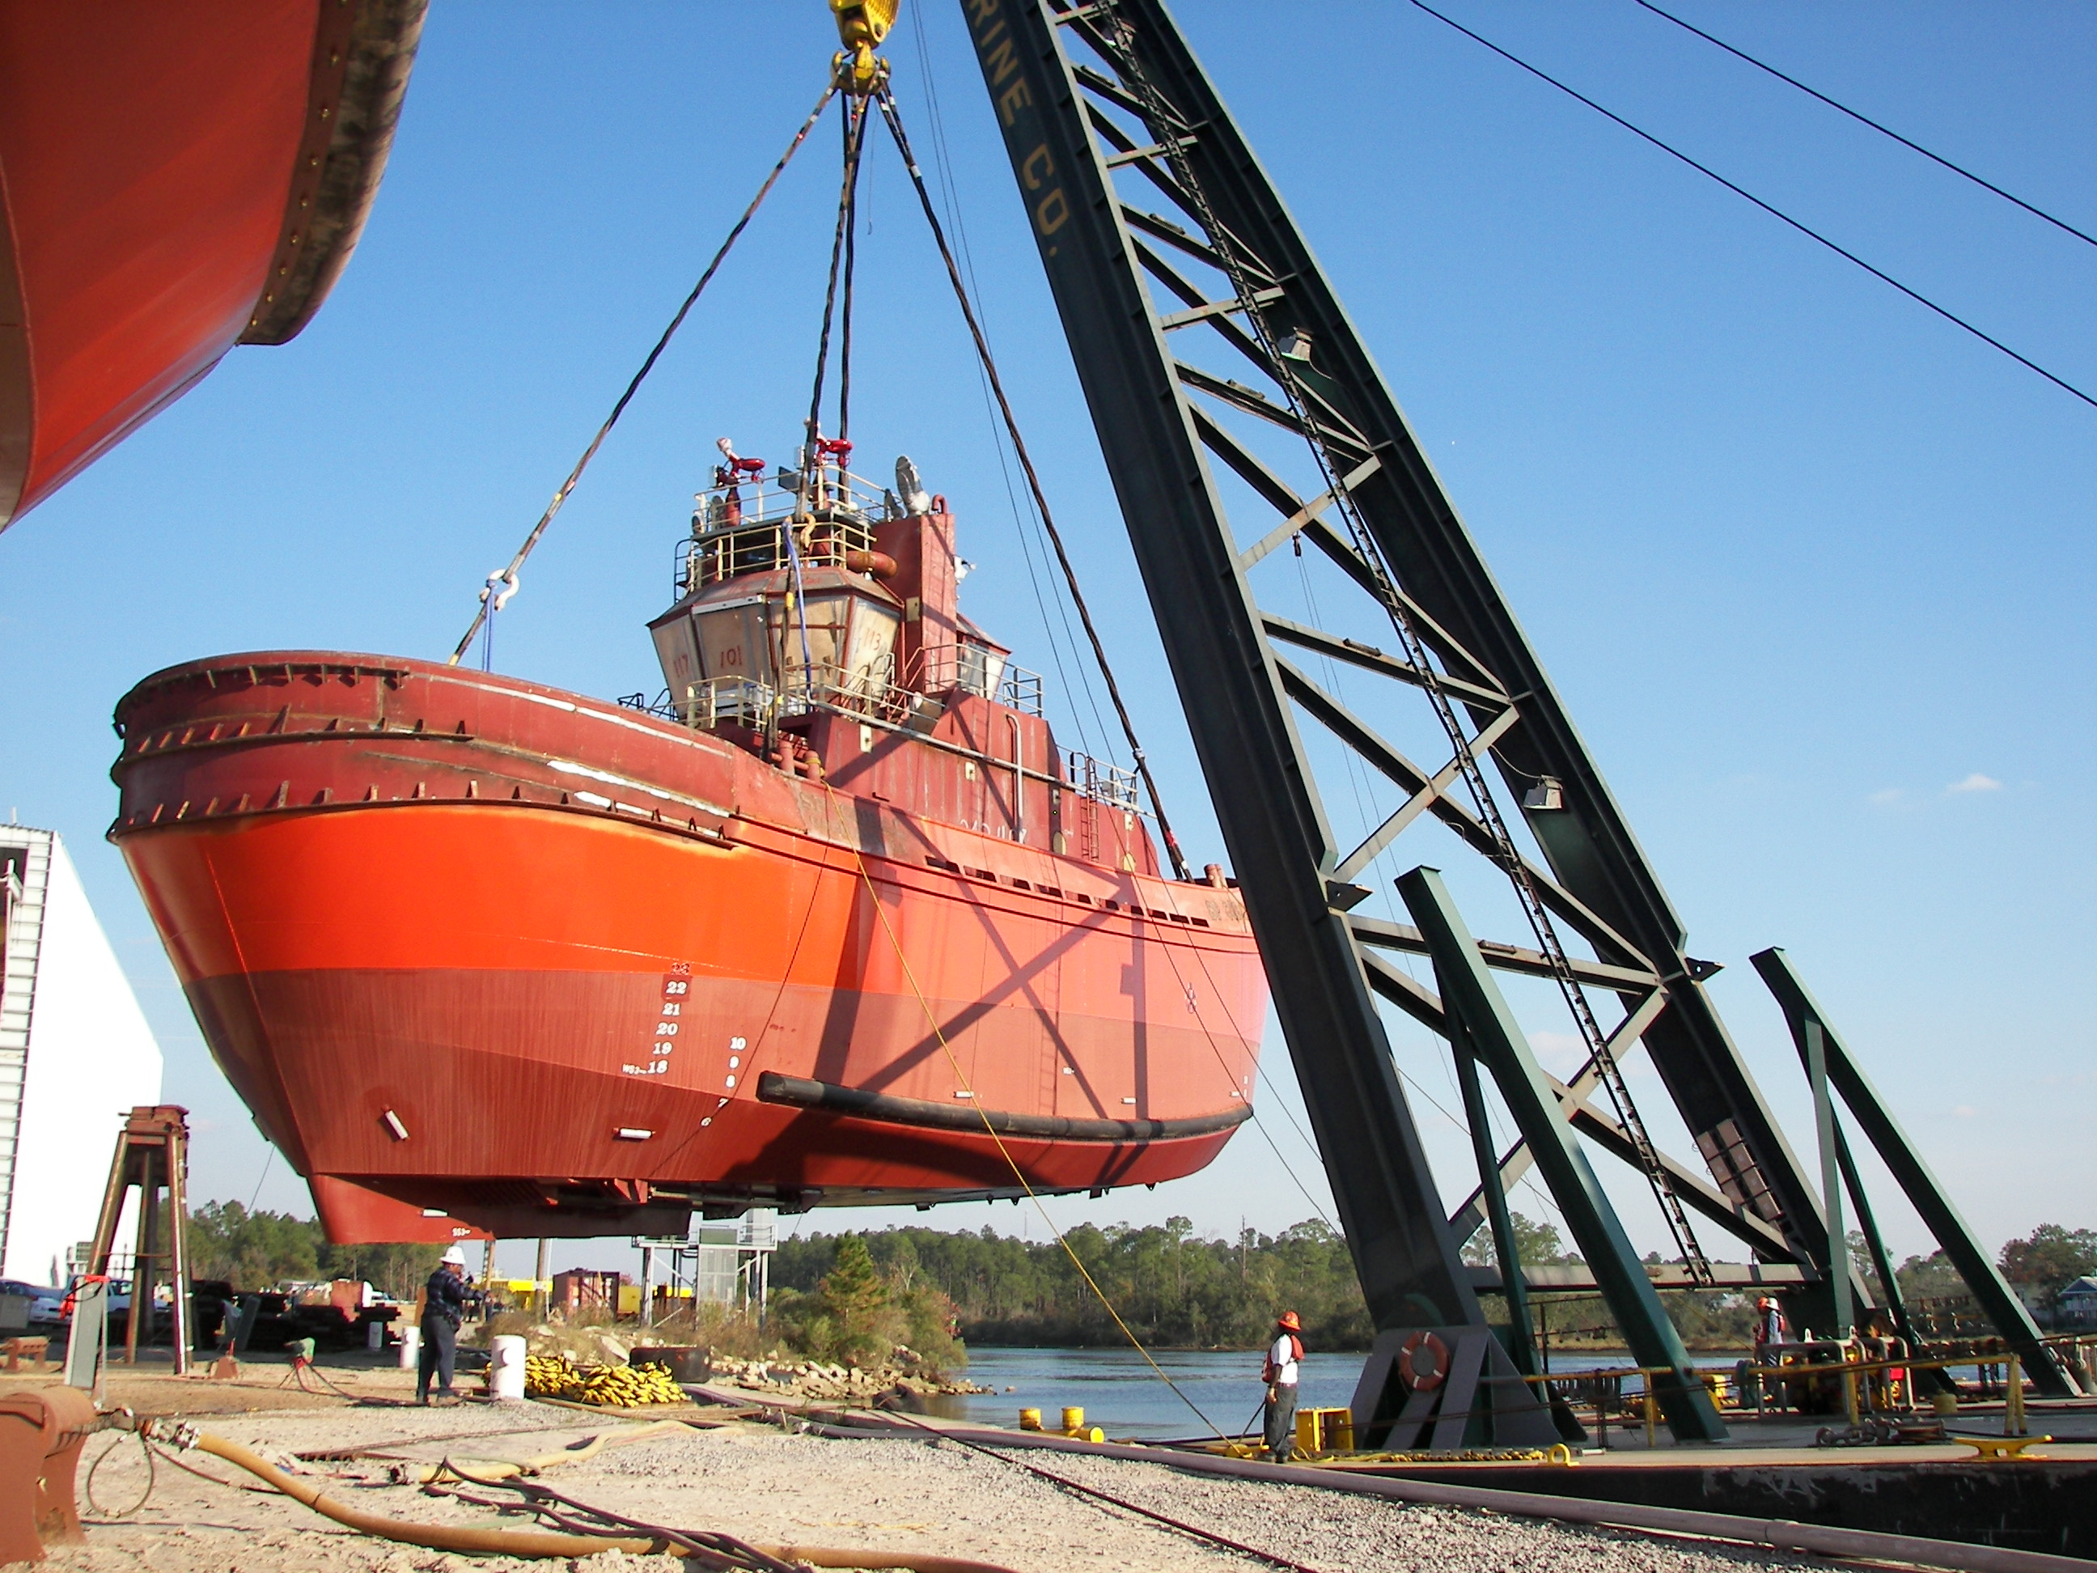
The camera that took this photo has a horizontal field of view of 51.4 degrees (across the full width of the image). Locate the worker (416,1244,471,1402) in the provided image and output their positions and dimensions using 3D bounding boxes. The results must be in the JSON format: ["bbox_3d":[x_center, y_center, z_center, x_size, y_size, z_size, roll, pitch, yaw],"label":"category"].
[{"bbox_3d":[-7.181,6.402,25.914,0.620,1.820,0.550,4,-14,-14],"label":"worker"}]

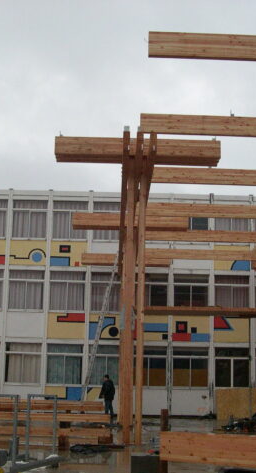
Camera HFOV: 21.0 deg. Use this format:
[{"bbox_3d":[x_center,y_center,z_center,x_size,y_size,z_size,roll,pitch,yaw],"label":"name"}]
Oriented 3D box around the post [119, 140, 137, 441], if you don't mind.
[{"bbox_3d":[-0.009,0.997,15.302,0.290,6.930,0.270,1,-11,-1],"label":"post"}]

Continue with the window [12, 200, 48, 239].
[{"bbox_3d":[-4.255,-0.714,30.149,1.580,1.758,0.120,1,-11,-1],"label":"window"}]

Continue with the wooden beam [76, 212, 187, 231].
[{"bbox_3d":[0.096,-0.443,22.252,3.681,0.379,0.600,2,-11,-1],"label":"wooden beam"}]

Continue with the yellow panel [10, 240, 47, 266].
[{"bbox_3d":[-4.380,0.736,30.382,1.610,1.140,0.080,1,-11,-1],"label":"yellow panel"}]

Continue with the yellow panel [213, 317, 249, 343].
[{"bbox_3d":[4.508,4.034,29.962,1.602,1.143,0.100,2,-11,-1],"label":"yellow panel"}]

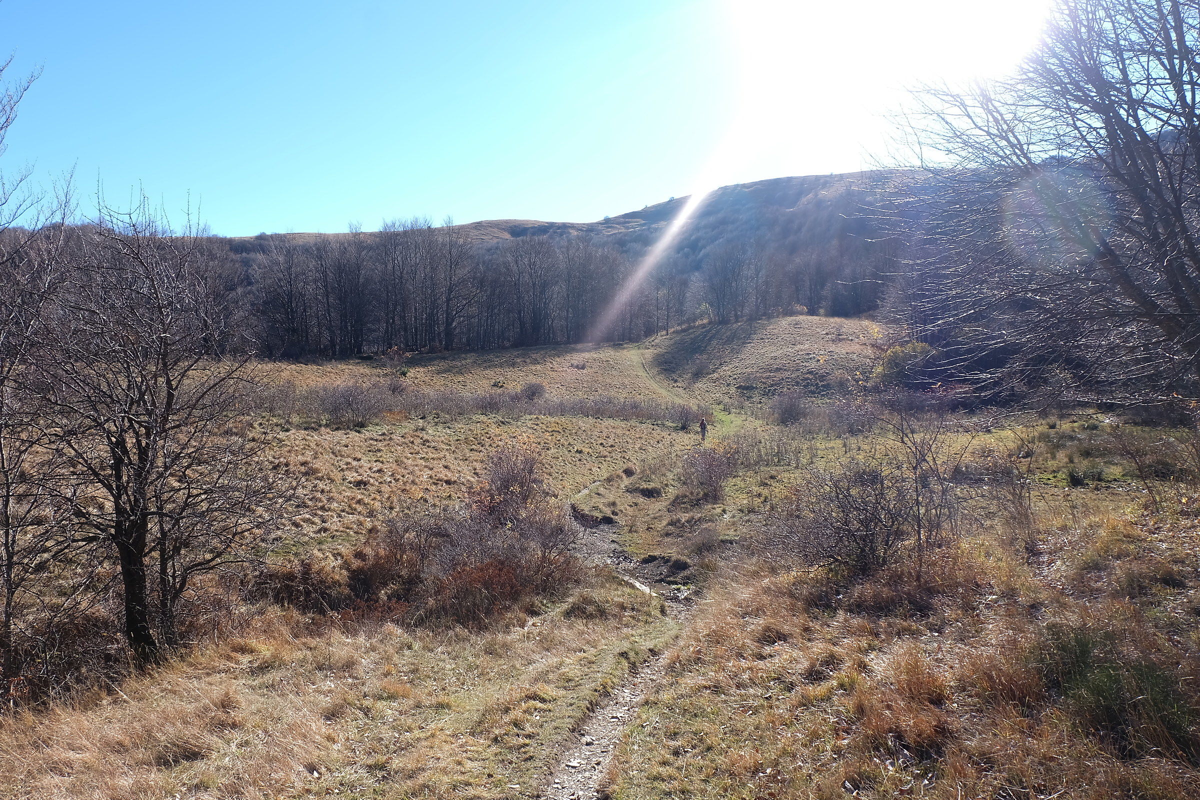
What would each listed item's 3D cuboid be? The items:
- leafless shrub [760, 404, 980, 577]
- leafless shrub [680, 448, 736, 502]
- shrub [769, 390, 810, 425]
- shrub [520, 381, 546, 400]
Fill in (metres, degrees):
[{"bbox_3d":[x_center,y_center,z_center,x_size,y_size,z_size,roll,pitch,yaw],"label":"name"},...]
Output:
[{"bbox_3d":[5.241,1.763,15.500,4.040,3.180,3.030,0,2,0],"label":"leafless shrub"},{"bbox_3d":[4.313,3.002,32.000,2.170,2.130,1.950,0,2,0],"label":"leafless shrub"},{"bbox_3d":[18.125,0.713,76.000,3.840,3.320,3.460,0,2,0],"label":"shrub"},{"bbox_3d":[-7.793,-1.036,93.000,2.990,2.240,2.690,0,2,0],"label":"shrub"}]

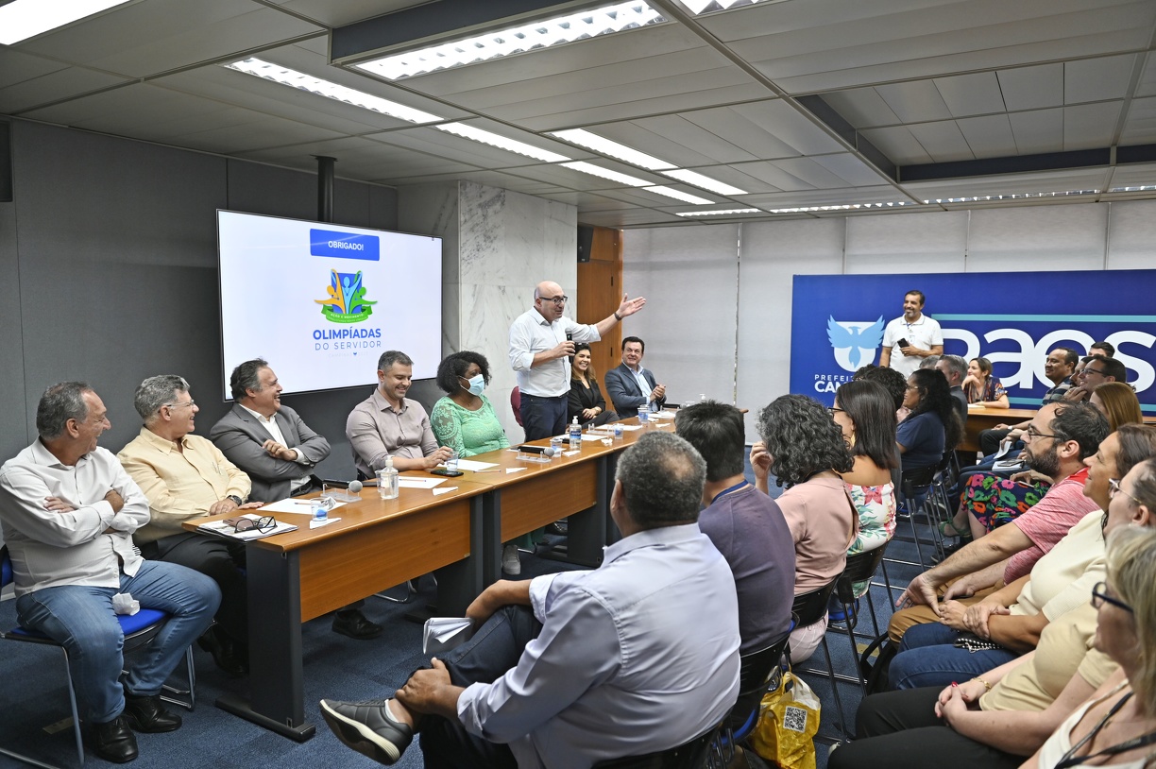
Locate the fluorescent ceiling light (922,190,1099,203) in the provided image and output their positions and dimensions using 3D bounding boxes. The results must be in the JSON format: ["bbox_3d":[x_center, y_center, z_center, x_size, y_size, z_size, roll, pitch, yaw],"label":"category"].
[{"bbox_3d":[3.579,-1.600,6.420,1.290,0.080,0.240,4,7,32],"label":"fluorescent ceiling light"}]

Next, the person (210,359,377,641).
[{"bbox_3d":[-1.402,0.541,3.777,0.820,1.320,0.600,4,7,32],"label":"person"}]

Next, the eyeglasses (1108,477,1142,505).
[{"bbox_3d":[1.413,0.289,1.962,0.135,0.045,0.138,33,19,22],"label":"eyeglasses"}]

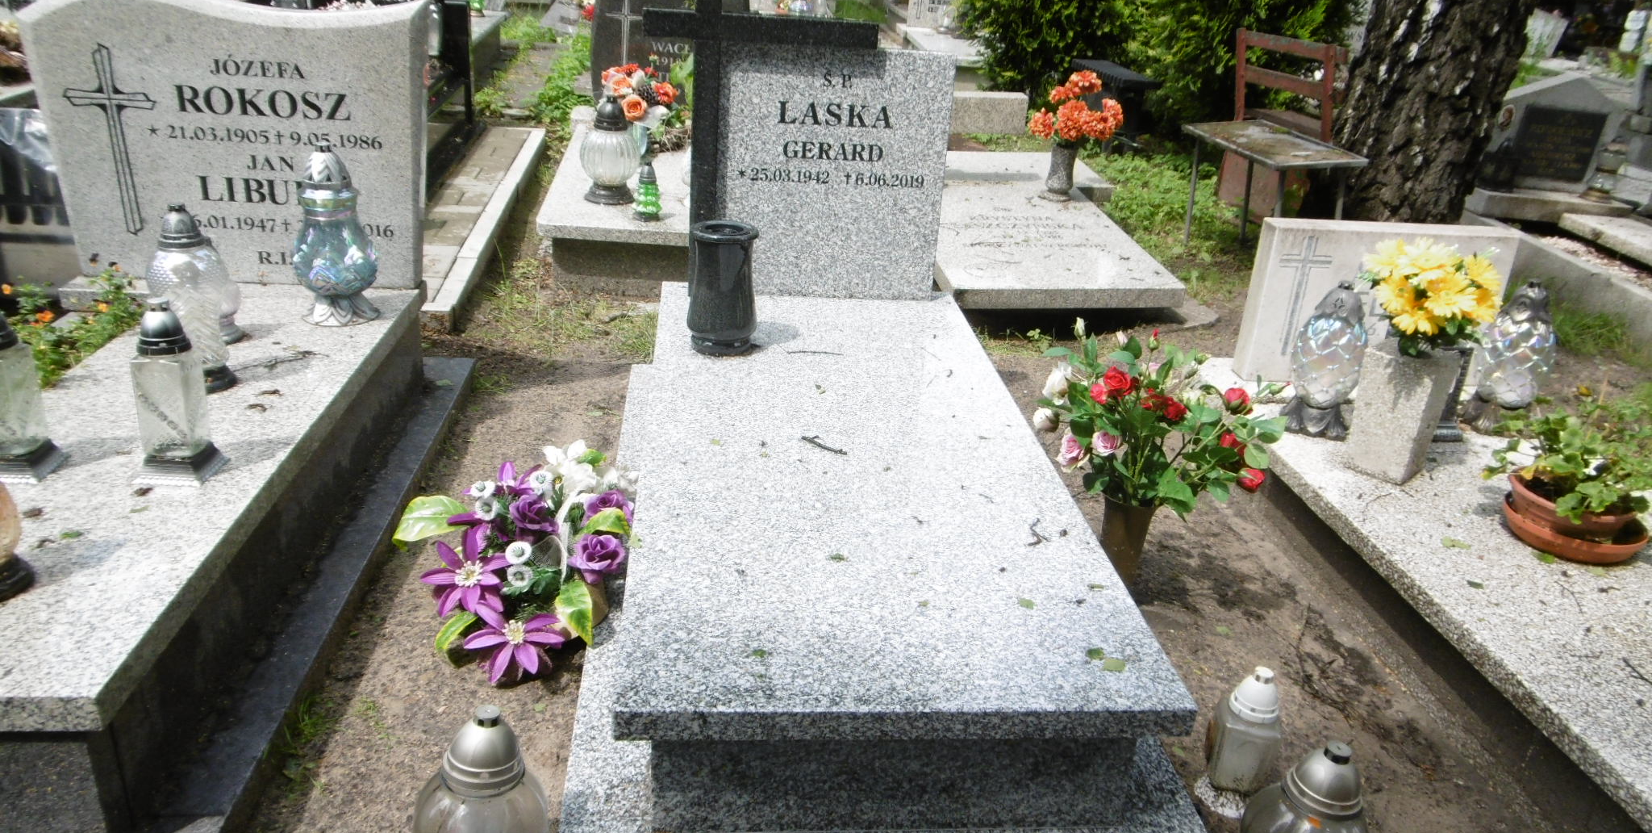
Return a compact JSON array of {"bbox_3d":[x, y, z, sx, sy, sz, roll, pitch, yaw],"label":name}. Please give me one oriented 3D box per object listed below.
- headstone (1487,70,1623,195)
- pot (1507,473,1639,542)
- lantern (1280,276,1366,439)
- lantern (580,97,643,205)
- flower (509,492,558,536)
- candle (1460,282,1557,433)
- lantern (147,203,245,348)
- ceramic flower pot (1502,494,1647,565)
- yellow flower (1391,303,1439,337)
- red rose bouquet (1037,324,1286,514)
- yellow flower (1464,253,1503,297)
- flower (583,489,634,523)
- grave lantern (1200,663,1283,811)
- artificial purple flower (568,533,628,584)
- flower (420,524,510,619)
[{"bbox_3d":[3.534,-1.418,5.657,0.680,0.570,0.120,7,25,6],"label":"headstone"},{"bbox_3d":[1.410,0.180,2.181,0.208,0.087,0.208,1,25,-7],"label":"pot"},{"bbox_3d":[1.157,-0.134,2.606,0.155,0.340,0.155,1,23,-7],"label":"lantern"},{"bbox_3d":[-0.734,-0.923,3.934,0.204,0.344,0.204,1,25,-7],"label":"lantern"},{"bbox_3d":[-0.546,0.182,2.141,0.089,0.063,0.085,-1,65,-1],"label":"flower"},{"bbox_3d":[1.669,-0.147,2.764,0.165,0.345,0.165,2,25,-7],"label":"candle"},{"bbox_3d":[-1.166,-0.242,2.103,0.153,0.310,0.153,1,25,-7],"label":"lantern"},{"bbox_3d":[1.440,0.187,2.196,0.240,0.100,0.240,1,23,-7],"label":"ceramic flower pot"},{"bbox_3d":[1.241,-0.202,2.410,0.100,0.060,0.070,14,28,20],"label":"yellow flower"},{"bbox_3d":[0.611,0.003,2.100,0.440,0.330,0.380,1,23,-7],"label":"red rose bouquet"},{"bbox_3d":[1.458,-0.315,2.542,0.050,0.100,0.100,-41,41,-15],"label":"yellow flower"},{"bbox_3d":[-0.421,0.181,2.220,0.100,0.080,0.095,0,25,-11],"label":"flower"},{"bbox_3d":[0.631,0.467,1.707,0.095,0.215,0.095,1,23,-7],"label":"grave lantern"},{"bbox_3d":[-0.424,0.264,2.130,0.108,0.085,0.100,-1,25,-11],"label":"artificial purple flower"},{"bbox_3d":[-0.656,0.279,2.090,0.160,0.060,0.160,2,66,-5],"label":"flower"}]

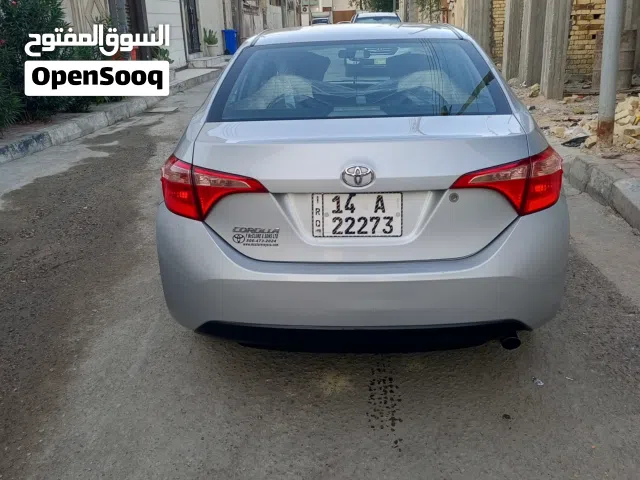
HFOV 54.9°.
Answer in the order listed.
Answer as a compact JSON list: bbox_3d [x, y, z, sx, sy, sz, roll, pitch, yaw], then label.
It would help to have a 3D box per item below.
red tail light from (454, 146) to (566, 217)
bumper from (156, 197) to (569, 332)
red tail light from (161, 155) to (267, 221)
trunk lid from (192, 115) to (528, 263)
[{"bbox_3d":[0.702,-0.219,2.300,0.460,0.220,0.260,-1,20,3],"label":"red tail light"},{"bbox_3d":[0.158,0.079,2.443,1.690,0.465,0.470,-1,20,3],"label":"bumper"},{"bbox_3d":[-0.406,-0.205,2.363,0.460,0.220,0.260,-1,20,3],"label":"red tail light"},{"bbox_3d":[0.149,-0.212,2.353,1.260,0.435,0.440,-1,20,3],"label":"trunk lid"}]

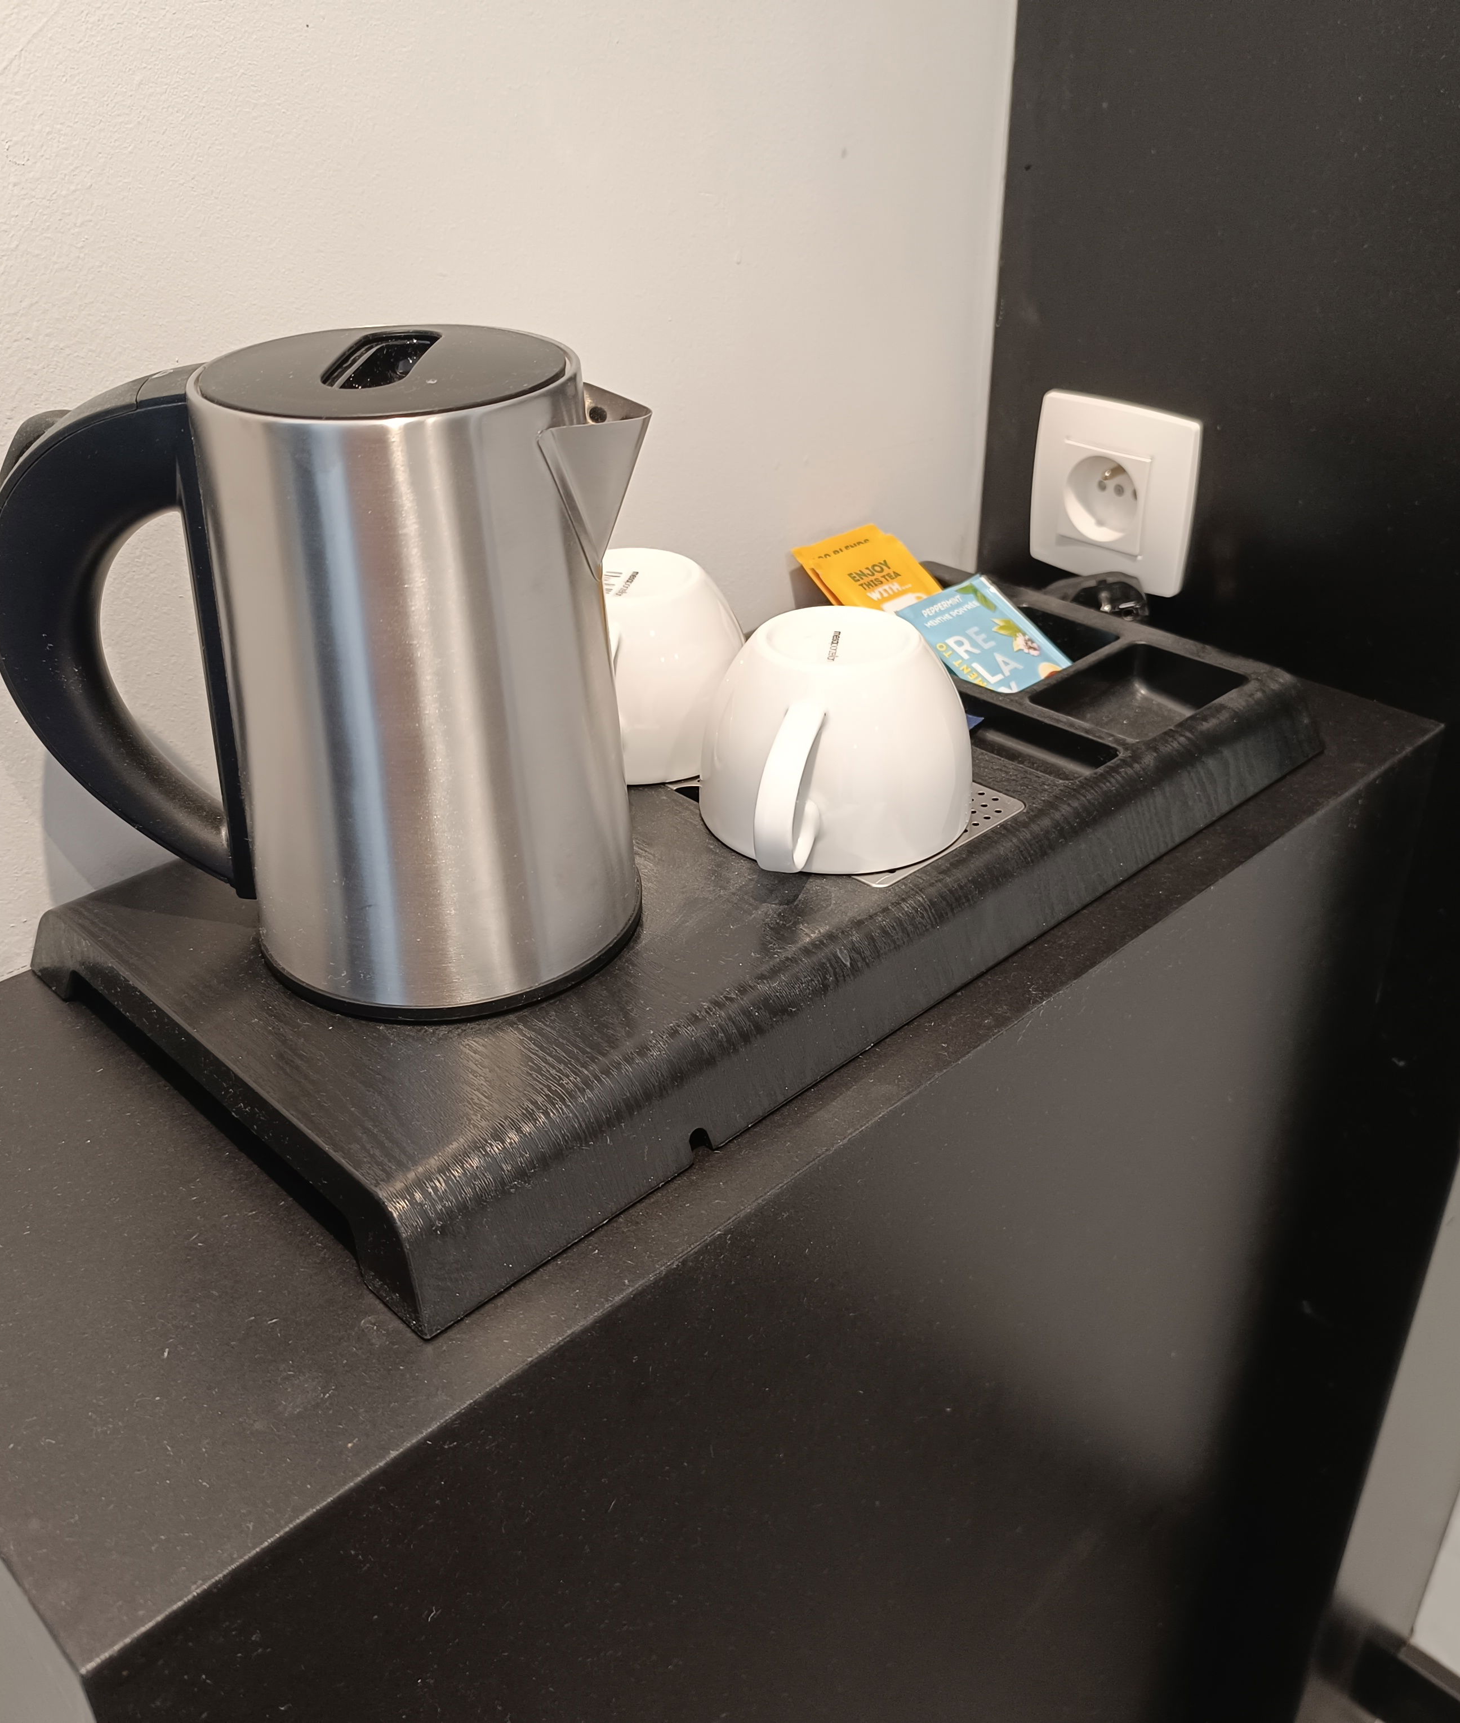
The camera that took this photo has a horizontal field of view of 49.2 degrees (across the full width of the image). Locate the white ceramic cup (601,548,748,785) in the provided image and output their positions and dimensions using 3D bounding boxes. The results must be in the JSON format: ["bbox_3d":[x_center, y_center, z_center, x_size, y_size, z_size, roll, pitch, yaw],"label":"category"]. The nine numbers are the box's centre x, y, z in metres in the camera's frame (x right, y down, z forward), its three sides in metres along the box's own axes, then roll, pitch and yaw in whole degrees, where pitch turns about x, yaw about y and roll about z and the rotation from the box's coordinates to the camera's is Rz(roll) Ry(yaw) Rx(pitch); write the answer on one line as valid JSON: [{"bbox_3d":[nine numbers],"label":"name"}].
[{"bbox_3d":[-0.040,-0.071,0.576,0.093,0.063,0.114,3,31,7],"label":"white ceramic cup"}]

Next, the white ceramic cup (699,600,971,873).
[{"bbox_3d":[0.032,-0.041,0.524,0.093,0.063,0.114,10,32,18],"label":"white ceramic cup"}]

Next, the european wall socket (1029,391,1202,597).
[{"bbox_3d":[0.173,-0.167,0.726,0.011,0.082,0.081,-27,39,-37],"label":"european wall socket"}]

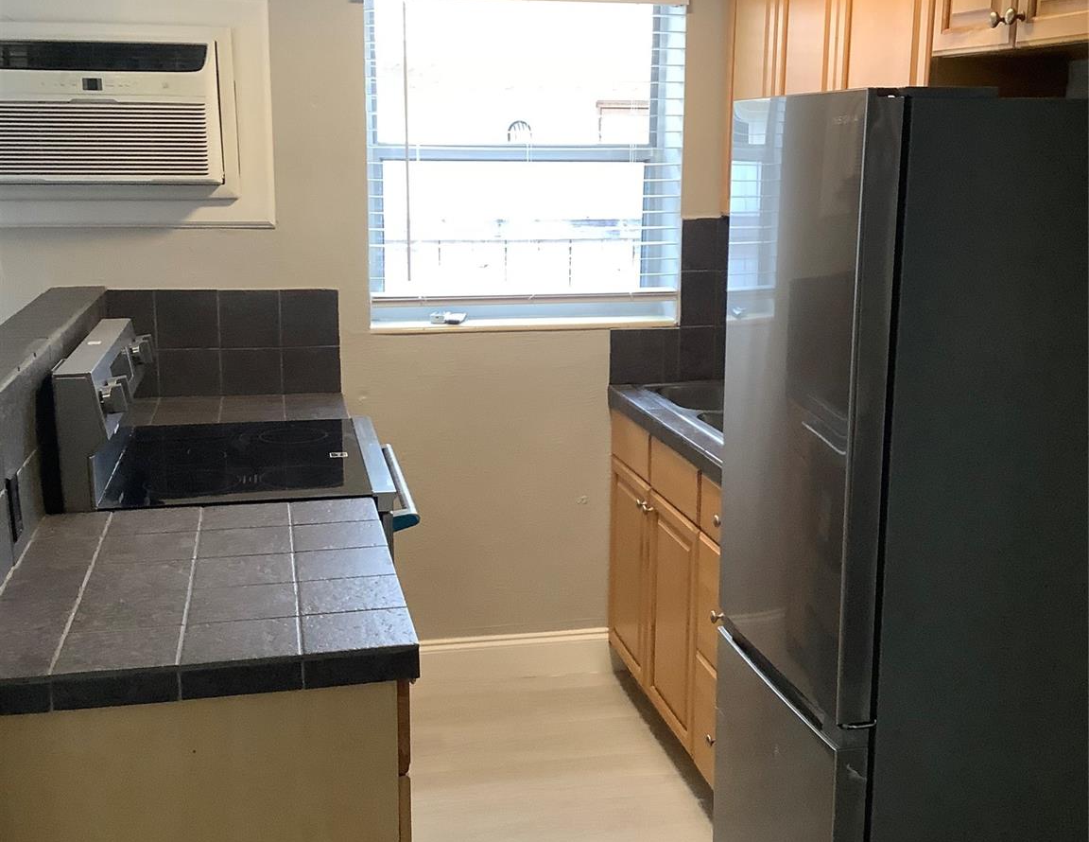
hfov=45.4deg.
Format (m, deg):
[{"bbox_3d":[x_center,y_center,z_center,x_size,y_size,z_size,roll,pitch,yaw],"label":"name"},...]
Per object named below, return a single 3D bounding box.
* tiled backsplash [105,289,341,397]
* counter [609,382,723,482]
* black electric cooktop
[{"bbox_3d":[-0.885,-0.210,3.596,0.630,0.300,0.020,-2,12,-12],"label":"tiled backsplash"},{"bbox_3d":[0.625,0.028,3.372,0.630,0.060,1.180,-2,12,-12],"label":"counter"},{"bbox_3d":[-0.687,0.088,2.943,0.535,0.030,0.770,-2,12,-12],"label":"black electric cooktop"}]

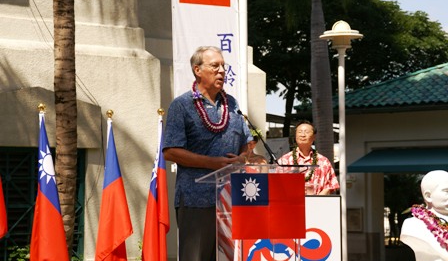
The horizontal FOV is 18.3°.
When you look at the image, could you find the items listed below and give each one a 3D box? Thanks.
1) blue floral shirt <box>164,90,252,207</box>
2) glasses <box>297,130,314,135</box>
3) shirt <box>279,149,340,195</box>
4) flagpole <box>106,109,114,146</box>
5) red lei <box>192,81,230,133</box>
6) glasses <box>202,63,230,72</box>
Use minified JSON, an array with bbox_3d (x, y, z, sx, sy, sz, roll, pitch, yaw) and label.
[{"bbox_3d":[-0.096,0.104,8.080,0.560,0.680,0.340,0,-2,-34],"label":"blue floral shirt"},{"bbox_3d":[0.706,0.017,12.000,0.148,0.045,0.140,-6,-13,12],"label":"glasses"},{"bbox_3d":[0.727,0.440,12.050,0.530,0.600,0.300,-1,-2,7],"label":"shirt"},{"bbox_3d":[-0.800,0.750,9.600,0.052,1.800,0.052,2,-2,0],"label":"flagpole"},{"bbox_3d":[-0.080,-0.132,8.000,0.220,0.300,0.190,0,-2,-33],"label":"red lei"},{"bbox_3d":[-0.057,-0.361,7.980,0.140,0.045,0.142,-2,-2,42],"label":"glasses"}]

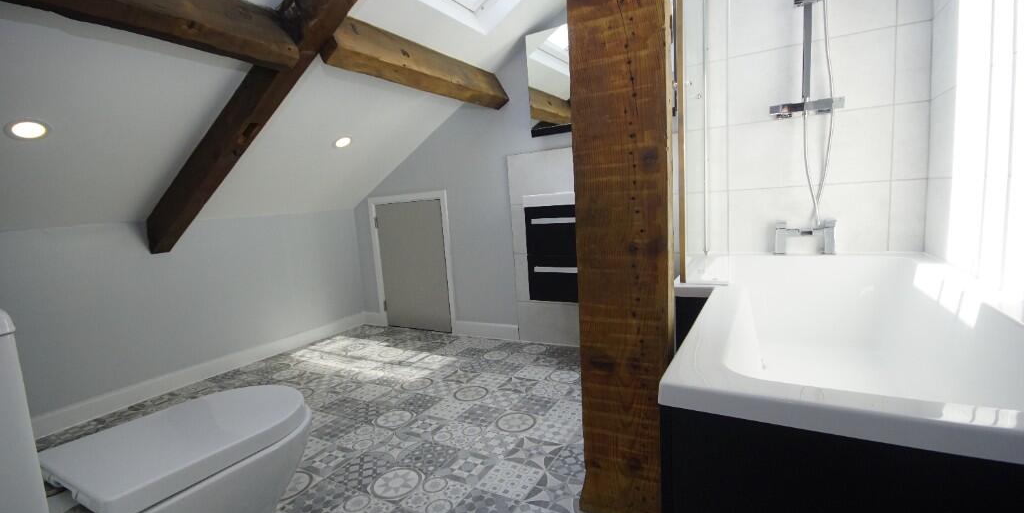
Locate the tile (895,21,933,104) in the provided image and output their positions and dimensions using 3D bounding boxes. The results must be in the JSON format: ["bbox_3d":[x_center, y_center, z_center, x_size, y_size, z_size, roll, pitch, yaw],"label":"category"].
[{"bbox_3d":[1.593,-0.764,1.698,0.109,0.300,0.010,0,7,27],"label":"tile"}]

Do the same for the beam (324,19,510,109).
[{"bbox_3d":[-0.387,-0.887,2.022,0.086,0.176,1.180,-32,-8,30],"label":"beam"}]

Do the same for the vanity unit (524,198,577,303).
[{"bbox_3d":[0.439,-0.066,2.140,0.600,0.510,0.430,0,7,27],"label":"vanity unit"}]

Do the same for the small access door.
[{"bbox_3d":[-0.693,0.077,3.017,0.568,0.899,0.040,0,7,27],"label":"small access door"}]

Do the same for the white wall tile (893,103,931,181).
[{"bbox_3d":[1.615,-0.463,1.731,0.112,0.300,0.010,0,7,27],"label":"white wall tile"}]

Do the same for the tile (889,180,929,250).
[{"bbox_3d":[1.635,-0.164,1.764,0.113,0.298,0.010,0,7,27],"label":"tile"}]

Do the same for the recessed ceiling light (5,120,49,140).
[{"bbox_3d":[-1.568,-0.413,1.381,0.093,0.020,0.093,-36,-9,28],"label":"recessed ceiling light"}]

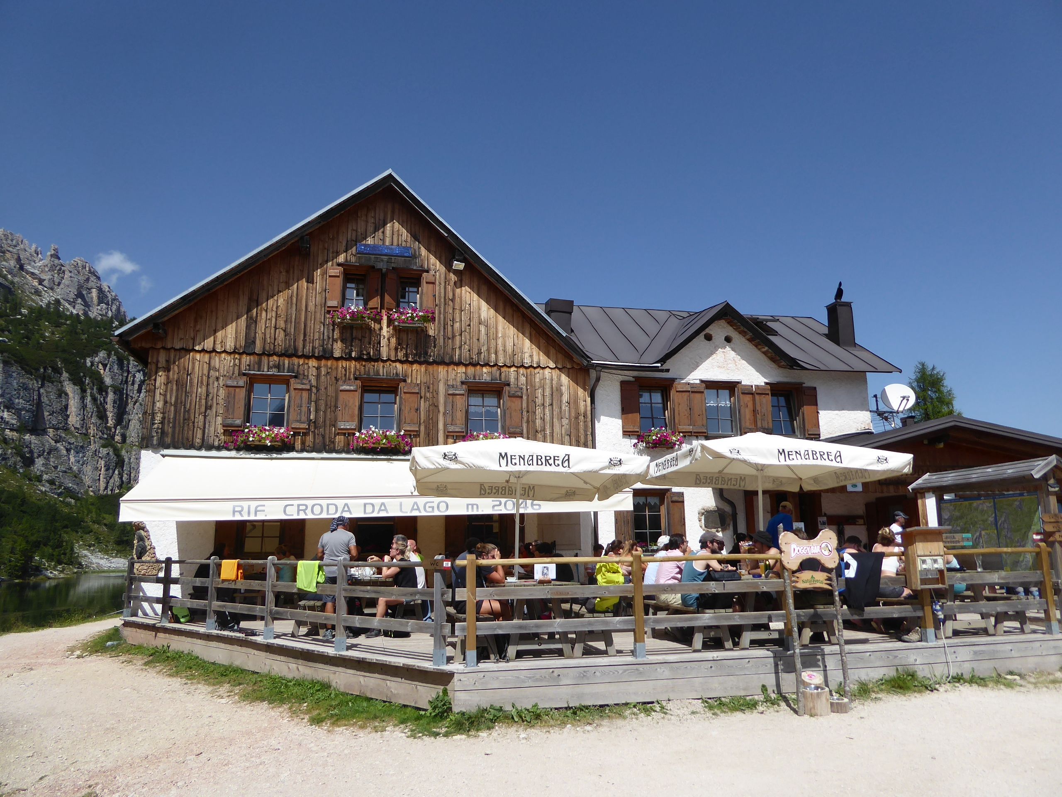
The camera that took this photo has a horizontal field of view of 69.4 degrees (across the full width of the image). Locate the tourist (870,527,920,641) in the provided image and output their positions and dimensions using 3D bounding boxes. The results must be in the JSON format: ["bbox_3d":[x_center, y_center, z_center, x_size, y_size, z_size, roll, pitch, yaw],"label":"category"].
[{"bbox_3d":[4.760,2.433,10.057,0.750,1.400,0.500,8,-14,-36],"label":"tourist"}]

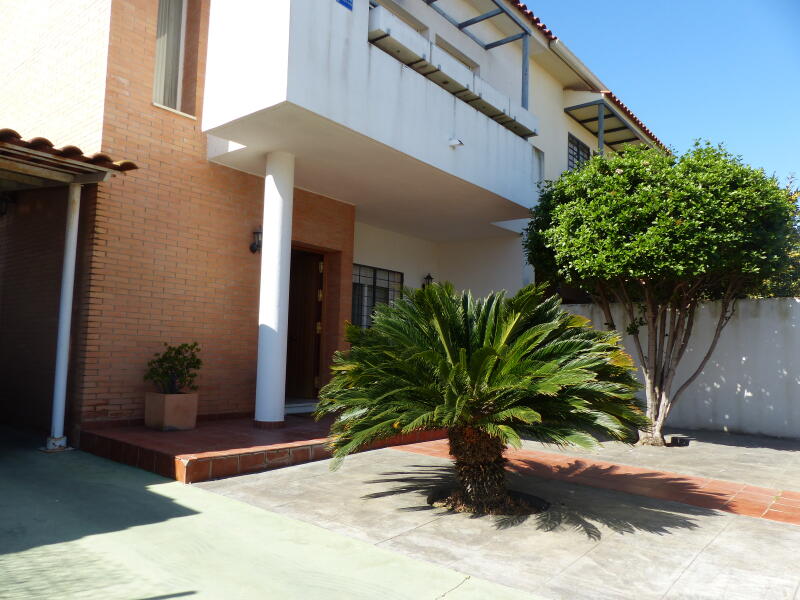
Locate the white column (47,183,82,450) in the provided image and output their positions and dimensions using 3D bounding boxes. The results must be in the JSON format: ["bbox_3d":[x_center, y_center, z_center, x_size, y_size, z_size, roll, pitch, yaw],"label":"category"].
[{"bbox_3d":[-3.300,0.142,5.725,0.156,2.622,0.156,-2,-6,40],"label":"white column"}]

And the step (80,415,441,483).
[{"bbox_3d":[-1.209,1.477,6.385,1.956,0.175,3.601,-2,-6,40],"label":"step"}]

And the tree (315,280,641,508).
[{"bbox_3d":[0.595,0.665,4.094,2.171,1.516,2.171,-2,-6,40],"label":"tree"}]

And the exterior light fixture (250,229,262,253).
[{"bbox_3d":[-1.746,-0.747,7.204,0.226,0.328,0.193,-2,-6,40],"label":"exterior light fixture"}]

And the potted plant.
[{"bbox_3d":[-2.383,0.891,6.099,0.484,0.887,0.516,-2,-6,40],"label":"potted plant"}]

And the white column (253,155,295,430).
[{"bbox_3d":[-1.379,-0.126,6.422,0.302,3.017,0.302,1,-5,0],"label":"white column"}]

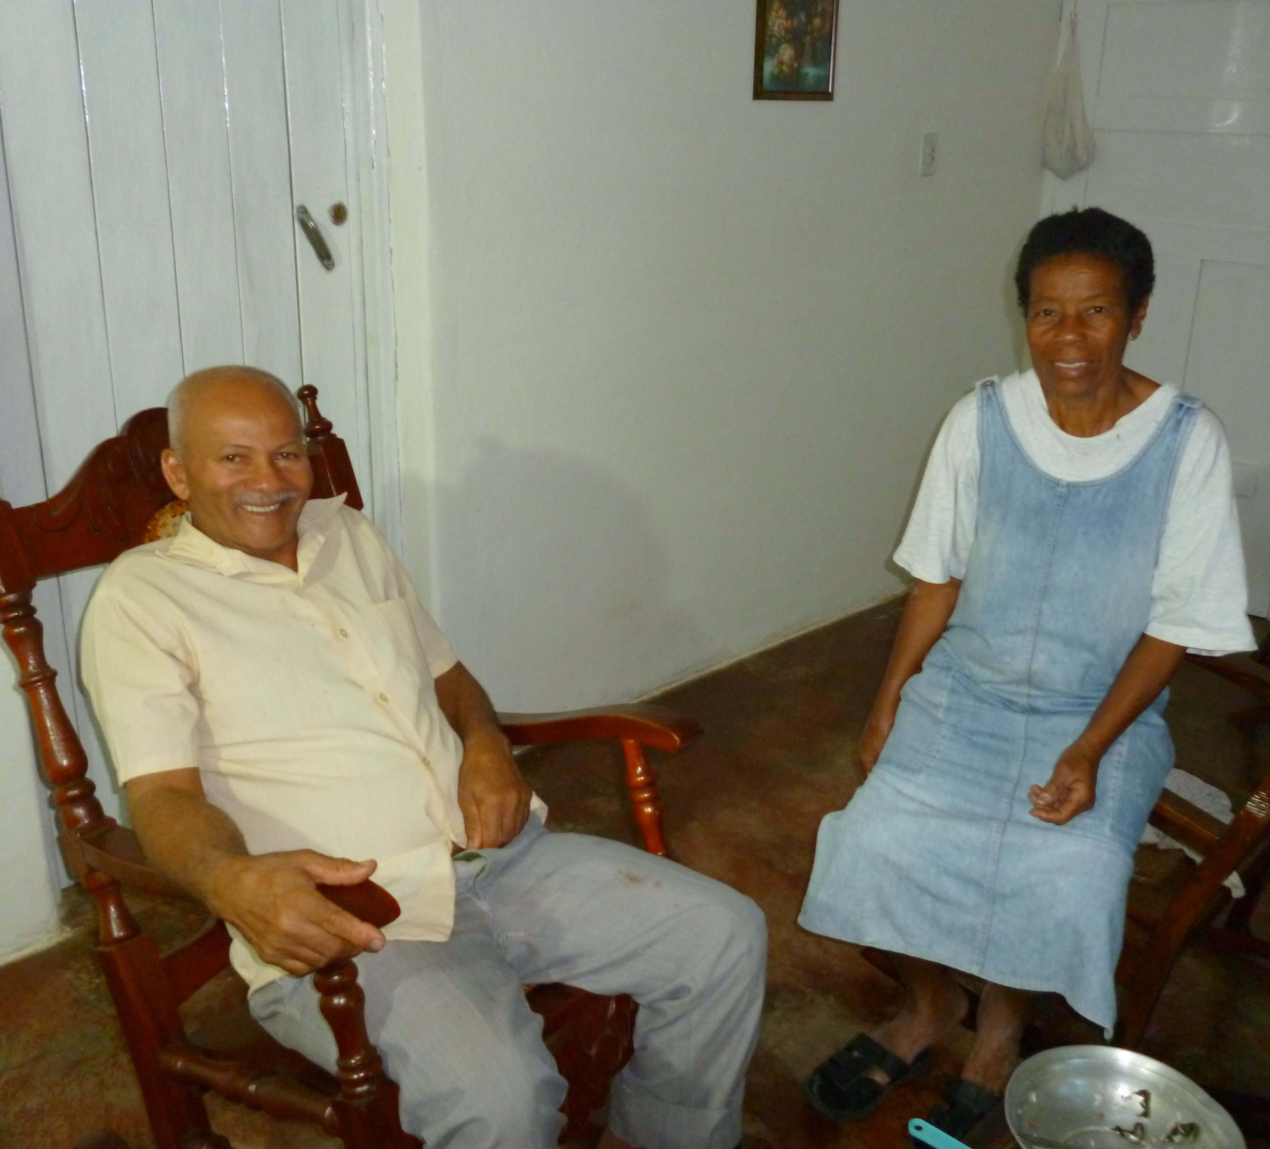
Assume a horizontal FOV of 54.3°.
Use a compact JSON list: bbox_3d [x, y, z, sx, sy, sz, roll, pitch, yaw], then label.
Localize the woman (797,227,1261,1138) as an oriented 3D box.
[{"bbox_3d":[0.539,0.139,1.622,0.480,1.200,0.650,11,20,29],"label":"woman"}]

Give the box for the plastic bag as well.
[{"bbox_3d":[1.343,-1.485,3.829,0.150,0.490,0.110,17,23,41],"label":"plastic bag"}]

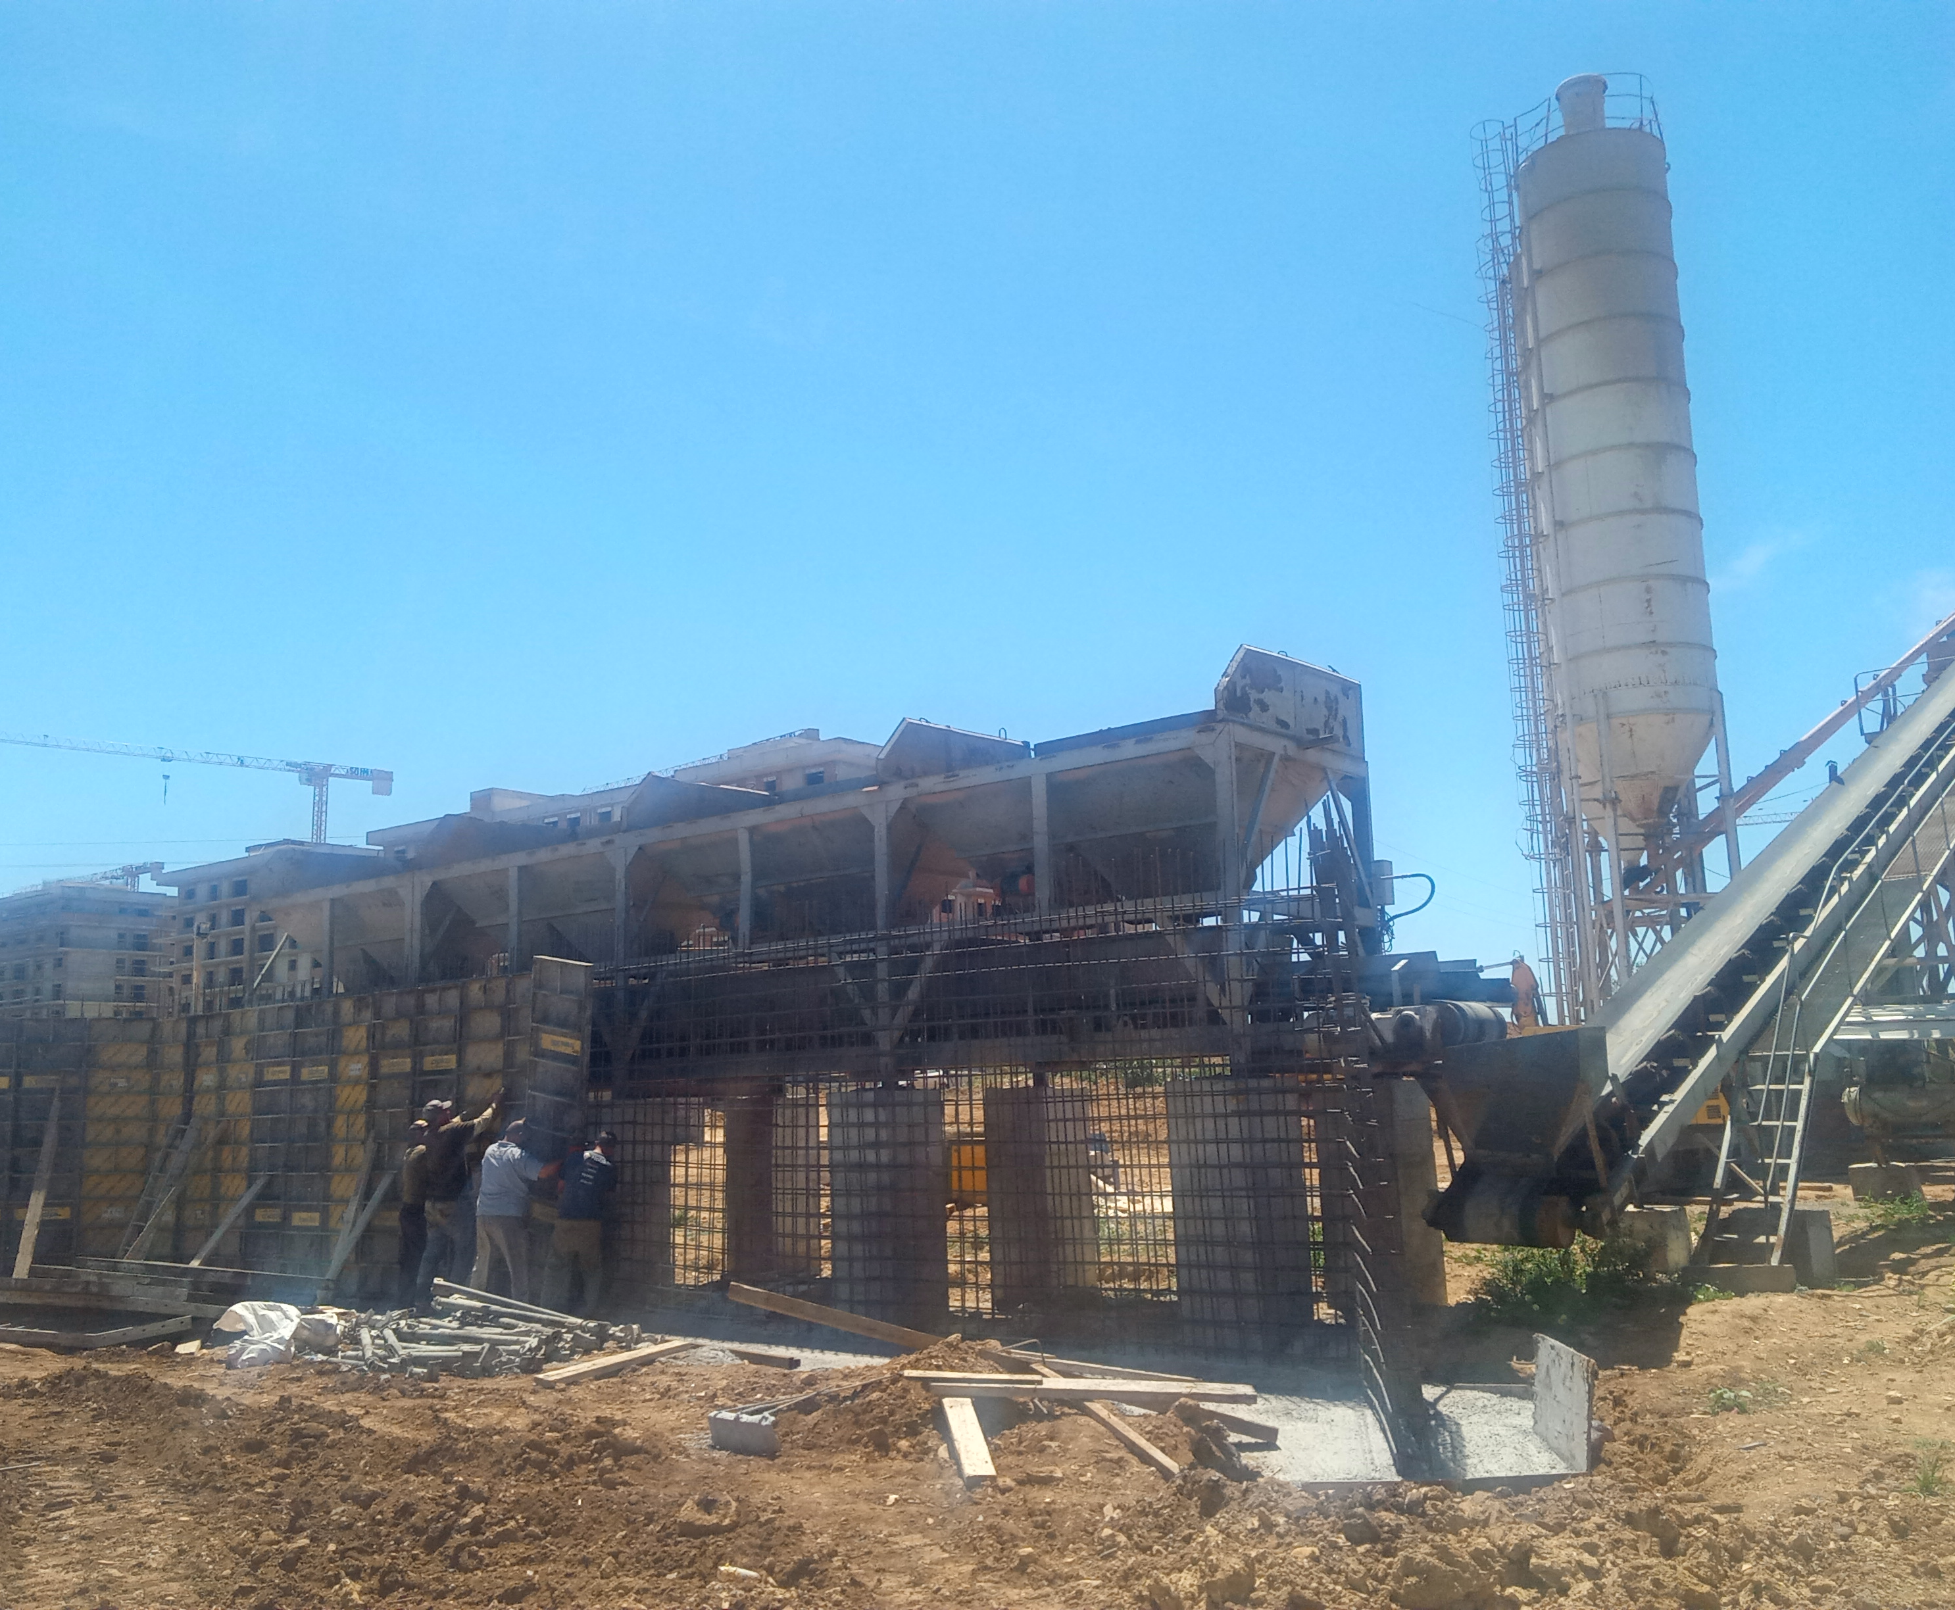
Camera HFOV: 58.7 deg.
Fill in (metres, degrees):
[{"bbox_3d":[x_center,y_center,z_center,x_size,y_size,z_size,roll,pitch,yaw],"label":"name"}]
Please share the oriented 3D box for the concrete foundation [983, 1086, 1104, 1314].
[{"bbox_3d":[0.582,3.496,15.703,0.660,1.875,0.700,-9,-12,38],"label":"concrete foundation"}]

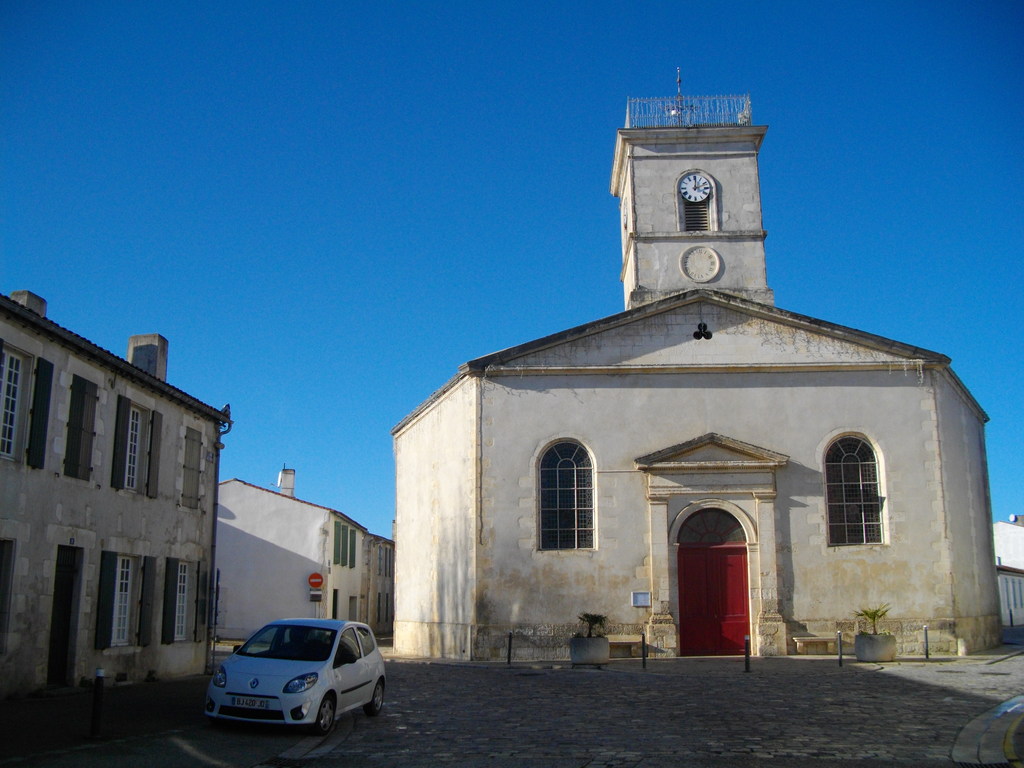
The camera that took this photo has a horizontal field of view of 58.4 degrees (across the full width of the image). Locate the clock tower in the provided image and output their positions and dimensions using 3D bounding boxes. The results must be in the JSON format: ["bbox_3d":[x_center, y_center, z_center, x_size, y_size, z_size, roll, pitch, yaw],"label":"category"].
[{"bbox_3d":[6.301,-5.861,33.296,5.061,7.900,5.061,-1,-13,1],"label":"clock tower"}]

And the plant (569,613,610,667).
[{"bbox_3d":[2.036,6.705,24.011,1.060,1.376,1.060,-1,-13,1],"label":"plant"}]

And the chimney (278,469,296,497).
[{"bbox_3d":[-10.602,4.799,43.884,0.641,1.331,0.700,-1,-13,0],"label":"chimney"}]

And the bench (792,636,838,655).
[{"bbox_3d":[8.552,7.429,26.003,1.256,0.487,0.450,-1,-13,1],"label":"bench"}]

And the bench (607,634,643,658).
[{"bbox_3d":[3.098,7.484,26.120,1.240,0.585,0.450,-1,-13,1],"label":"bench"}]

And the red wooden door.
[{"bbox_3d":[5.876,6.309,26.880,2.007,3.214,0.150,-1,-13,1],"label":"red wooden door"}]

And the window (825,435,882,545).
[{"bbox_3d":[10.120,3.175,27.274,1.571,3.190,0.250,-1,-13,1],"label":"window"}]

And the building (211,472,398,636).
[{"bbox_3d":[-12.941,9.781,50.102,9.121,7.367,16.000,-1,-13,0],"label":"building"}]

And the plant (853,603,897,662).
[{"bbox_3d":[9.643,6.587,24.327,1.114,1.511,1.114,-1,-13,1],"label":"plant"}]

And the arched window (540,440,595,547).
[{"bbox_3d":[1.633,3.328,27.442,1.622,3.268,0.250,-1,-13,1],"label":"arched window"}]

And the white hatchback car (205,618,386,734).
[{"bbox_3d":[-3.084,4.264,13.754,1.660,1.470,3.600,1,-12,10],"label":"white hatchback car"}]

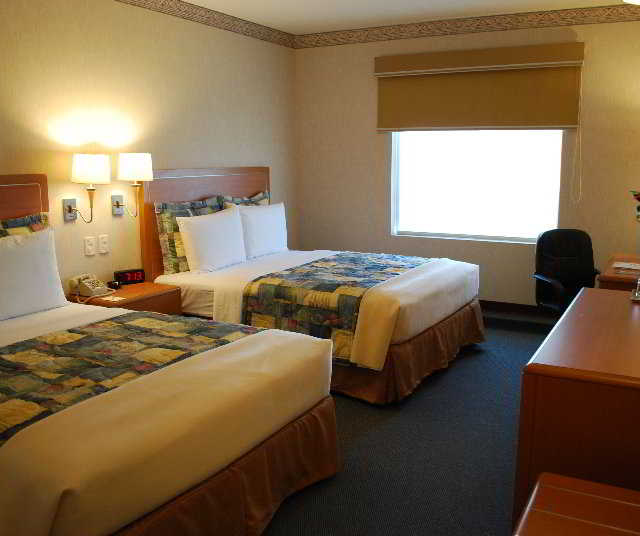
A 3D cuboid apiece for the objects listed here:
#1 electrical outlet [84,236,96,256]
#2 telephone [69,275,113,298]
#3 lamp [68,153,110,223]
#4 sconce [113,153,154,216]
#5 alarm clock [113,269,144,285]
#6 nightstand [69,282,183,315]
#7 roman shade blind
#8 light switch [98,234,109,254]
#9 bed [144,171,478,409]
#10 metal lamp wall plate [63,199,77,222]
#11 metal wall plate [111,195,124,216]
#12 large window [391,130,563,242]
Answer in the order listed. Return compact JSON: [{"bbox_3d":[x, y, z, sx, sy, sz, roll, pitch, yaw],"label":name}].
[{"bbox_3d":[-1.487,-0.141,3.906,0.016,0.120,0.074,7,13,31],"label":"electrical outlet"},{"bbox_3d":[-1.435,0.109,3.735,0.195,0.105,0.190,4,11,18],"label":"telephone"},{"bbox_3d":[-1.421,-0.483,3.643,0.325,0.425,0.225,7,13,31],"label":"lamp"},{"bbox_3d":[-1.176,-0.526,3.789,0.280,0.395,0.225,7,13,30],"label":"sconce"},{"bbox_3d":[-1.240,0.056,3.883,0.195,0.080,0.080,-8,14,-37],"label":"alarm clock"},{"bbox_3d":[-1.233,0.410,3.700,0.470,0.545,0.585,7,13,30],"label":"nightstand"},{"bbox_3d":[1.157,-1.351,4.609,1.584,0.583,0.110,7,13,30],"label":"roman shade blind"},{"bbox_3d":[-1.431,-0.156,3.997,0.016,0.120,0.074,7,13,31],"label":"light switch"},{"bbox_3d":[-0.005,-0.055,4.420,2.039,1.297,1.516,7,13,31],"label":"bed"},{"bbox_3d":[-1.479,-0.339,3.567,0.020,0.136,0.088,7,13,30],"label":"metal lamp wall plate"},{"bbox_3d":[-1.356,-0.421,4.055,0.030,0.135,0.088,7,13,31],"label":"metal wall plate"},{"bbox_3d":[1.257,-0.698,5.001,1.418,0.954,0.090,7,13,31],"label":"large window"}]

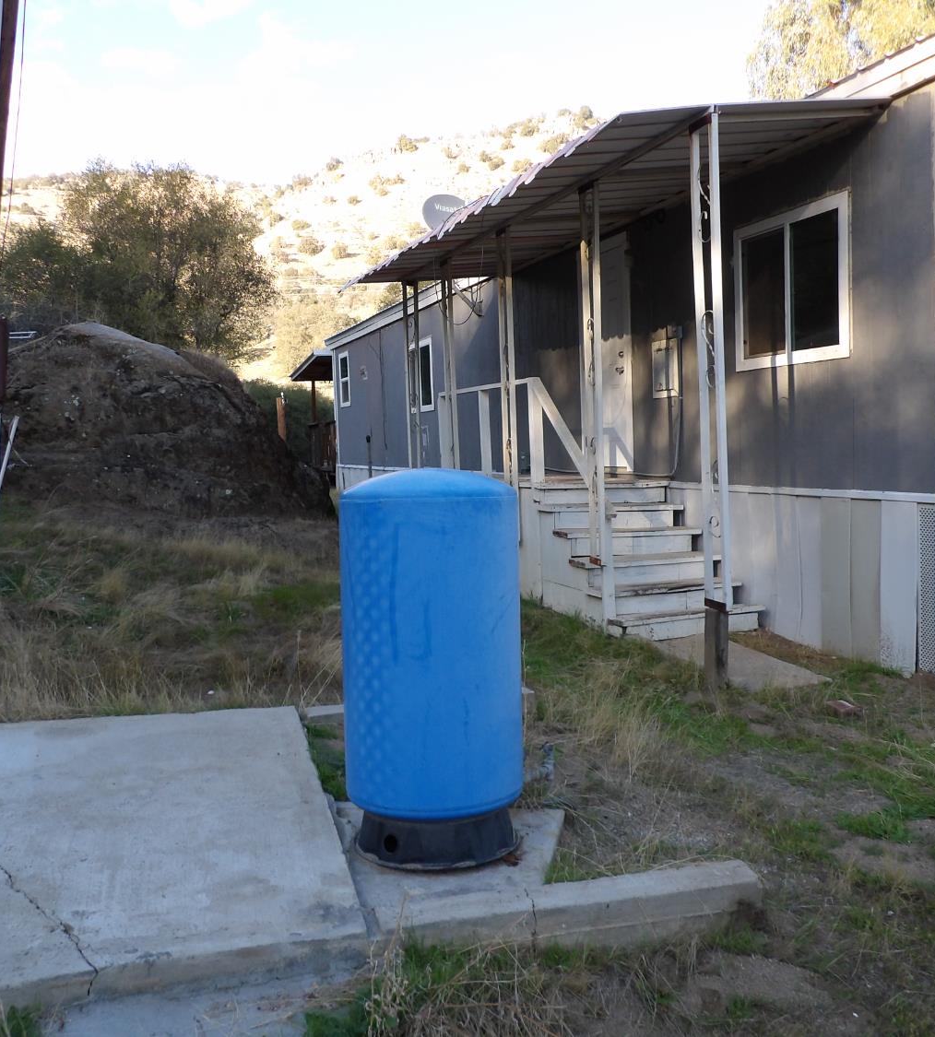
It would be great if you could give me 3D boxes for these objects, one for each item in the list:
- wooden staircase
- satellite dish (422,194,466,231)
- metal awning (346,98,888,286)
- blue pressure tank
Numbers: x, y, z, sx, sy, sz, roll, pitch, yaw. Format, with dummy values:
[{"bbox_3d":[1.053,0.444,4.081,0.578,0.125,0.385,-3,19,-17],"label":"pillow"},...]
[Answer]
[{"bbox_3d":[1.371,0.275,7.514,1.233,1.075,1.518,-4,5,-20],"label":"wooden staircase"},{"bbox_3d":[-0.215,-3.741,11.900,0.720,0.700,0.320,-4,-5,-20],"label":"satellite dish"},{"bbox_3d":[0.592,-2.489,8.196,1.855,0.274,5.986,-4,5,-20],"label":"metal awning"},{"bbox_3d":[-0.121,0.482,3.330,0.620,1.310,0.620,-1,5,0],"label":"blue pressure tank"}]

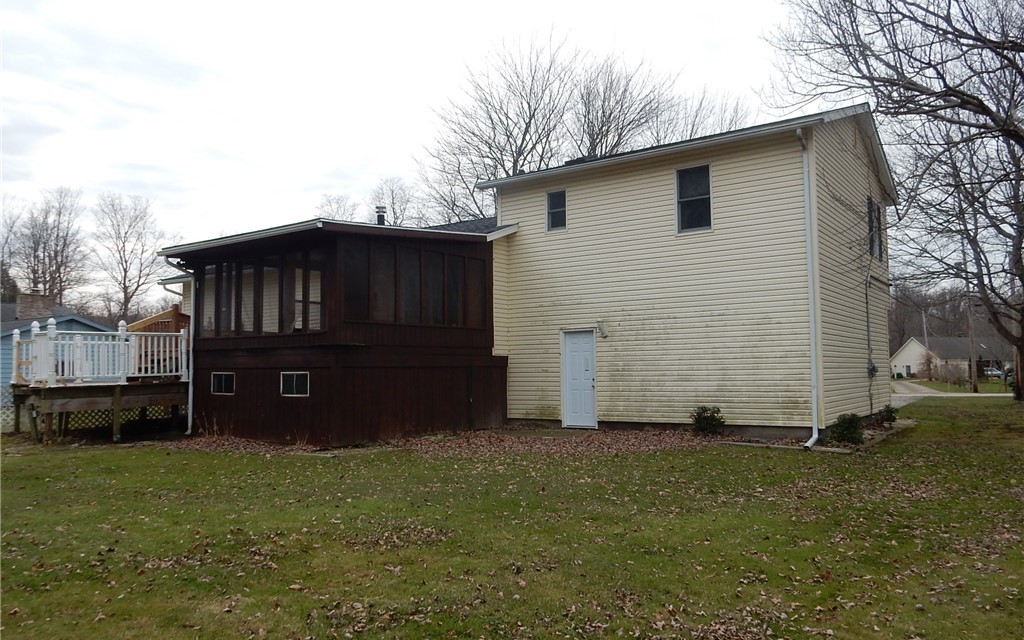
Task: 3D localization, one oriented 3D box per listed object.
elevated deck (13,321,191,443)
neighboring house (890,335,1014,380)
[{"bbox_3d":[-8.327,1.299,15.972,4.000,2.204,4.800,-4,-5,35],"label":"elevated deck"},{"bbox_3d":[71.879,5.976,119.053,16.500,6.422,11.000,0,-4,-12],"label":"neighboring house"}]

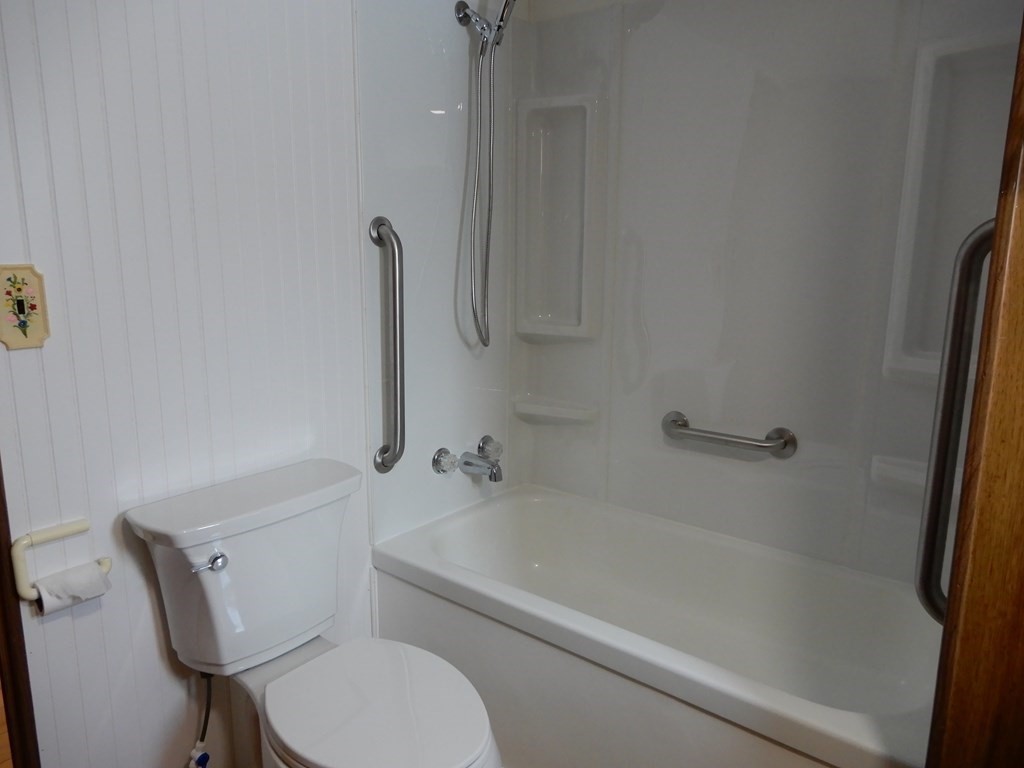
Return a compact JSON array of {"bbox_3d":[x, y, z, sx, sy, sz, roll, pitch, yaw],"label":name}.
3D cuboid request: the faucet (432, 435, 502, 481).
[{"bbox_3d":[-0.093,0.242,2.155,0.148,0.112,0.276,9,13,38],"label":"faucet"}]

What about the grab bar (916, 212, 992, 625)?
[{"bbox_3d":[0.673,0.071,1.057,0.075,0.692,0.080,9,13,38],"label":"grab bar"}]

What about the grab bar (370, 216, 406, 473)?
[{"bbox_3d":[-0.316,-0.089,1.872,0.076,0.690,0.080,9,13,38],"label":"grab bar"}]

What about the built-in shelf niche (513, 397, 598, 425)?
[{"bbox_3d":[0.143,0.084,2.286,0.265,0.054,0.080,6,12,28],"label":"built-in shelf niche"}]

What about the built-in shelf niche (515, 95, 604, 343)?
[{"bbox_3d":[0.148,-0.497,2.184,0.267,0.722,0.085,6,12,28],"label":"built-in shelf niche"}]

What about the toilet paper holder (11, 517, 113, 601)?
[{"bbox_3d":[-0.839,0.324,1.330,0.038,0.122,0.160,9,13,38],"label":"toilet paper holder"}]

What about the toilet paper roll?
[{"bbox_3d":[-0.825,0.385,1.339,0.060,0.060,0.110,9,13,38],"label":"toilet paper roll"}]

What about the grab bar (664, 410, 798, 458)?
[{"bbox_3d":[0.570,0.144,1.938,0.388,0.084,0.073,9,13,38],"label":"grab bar"}]

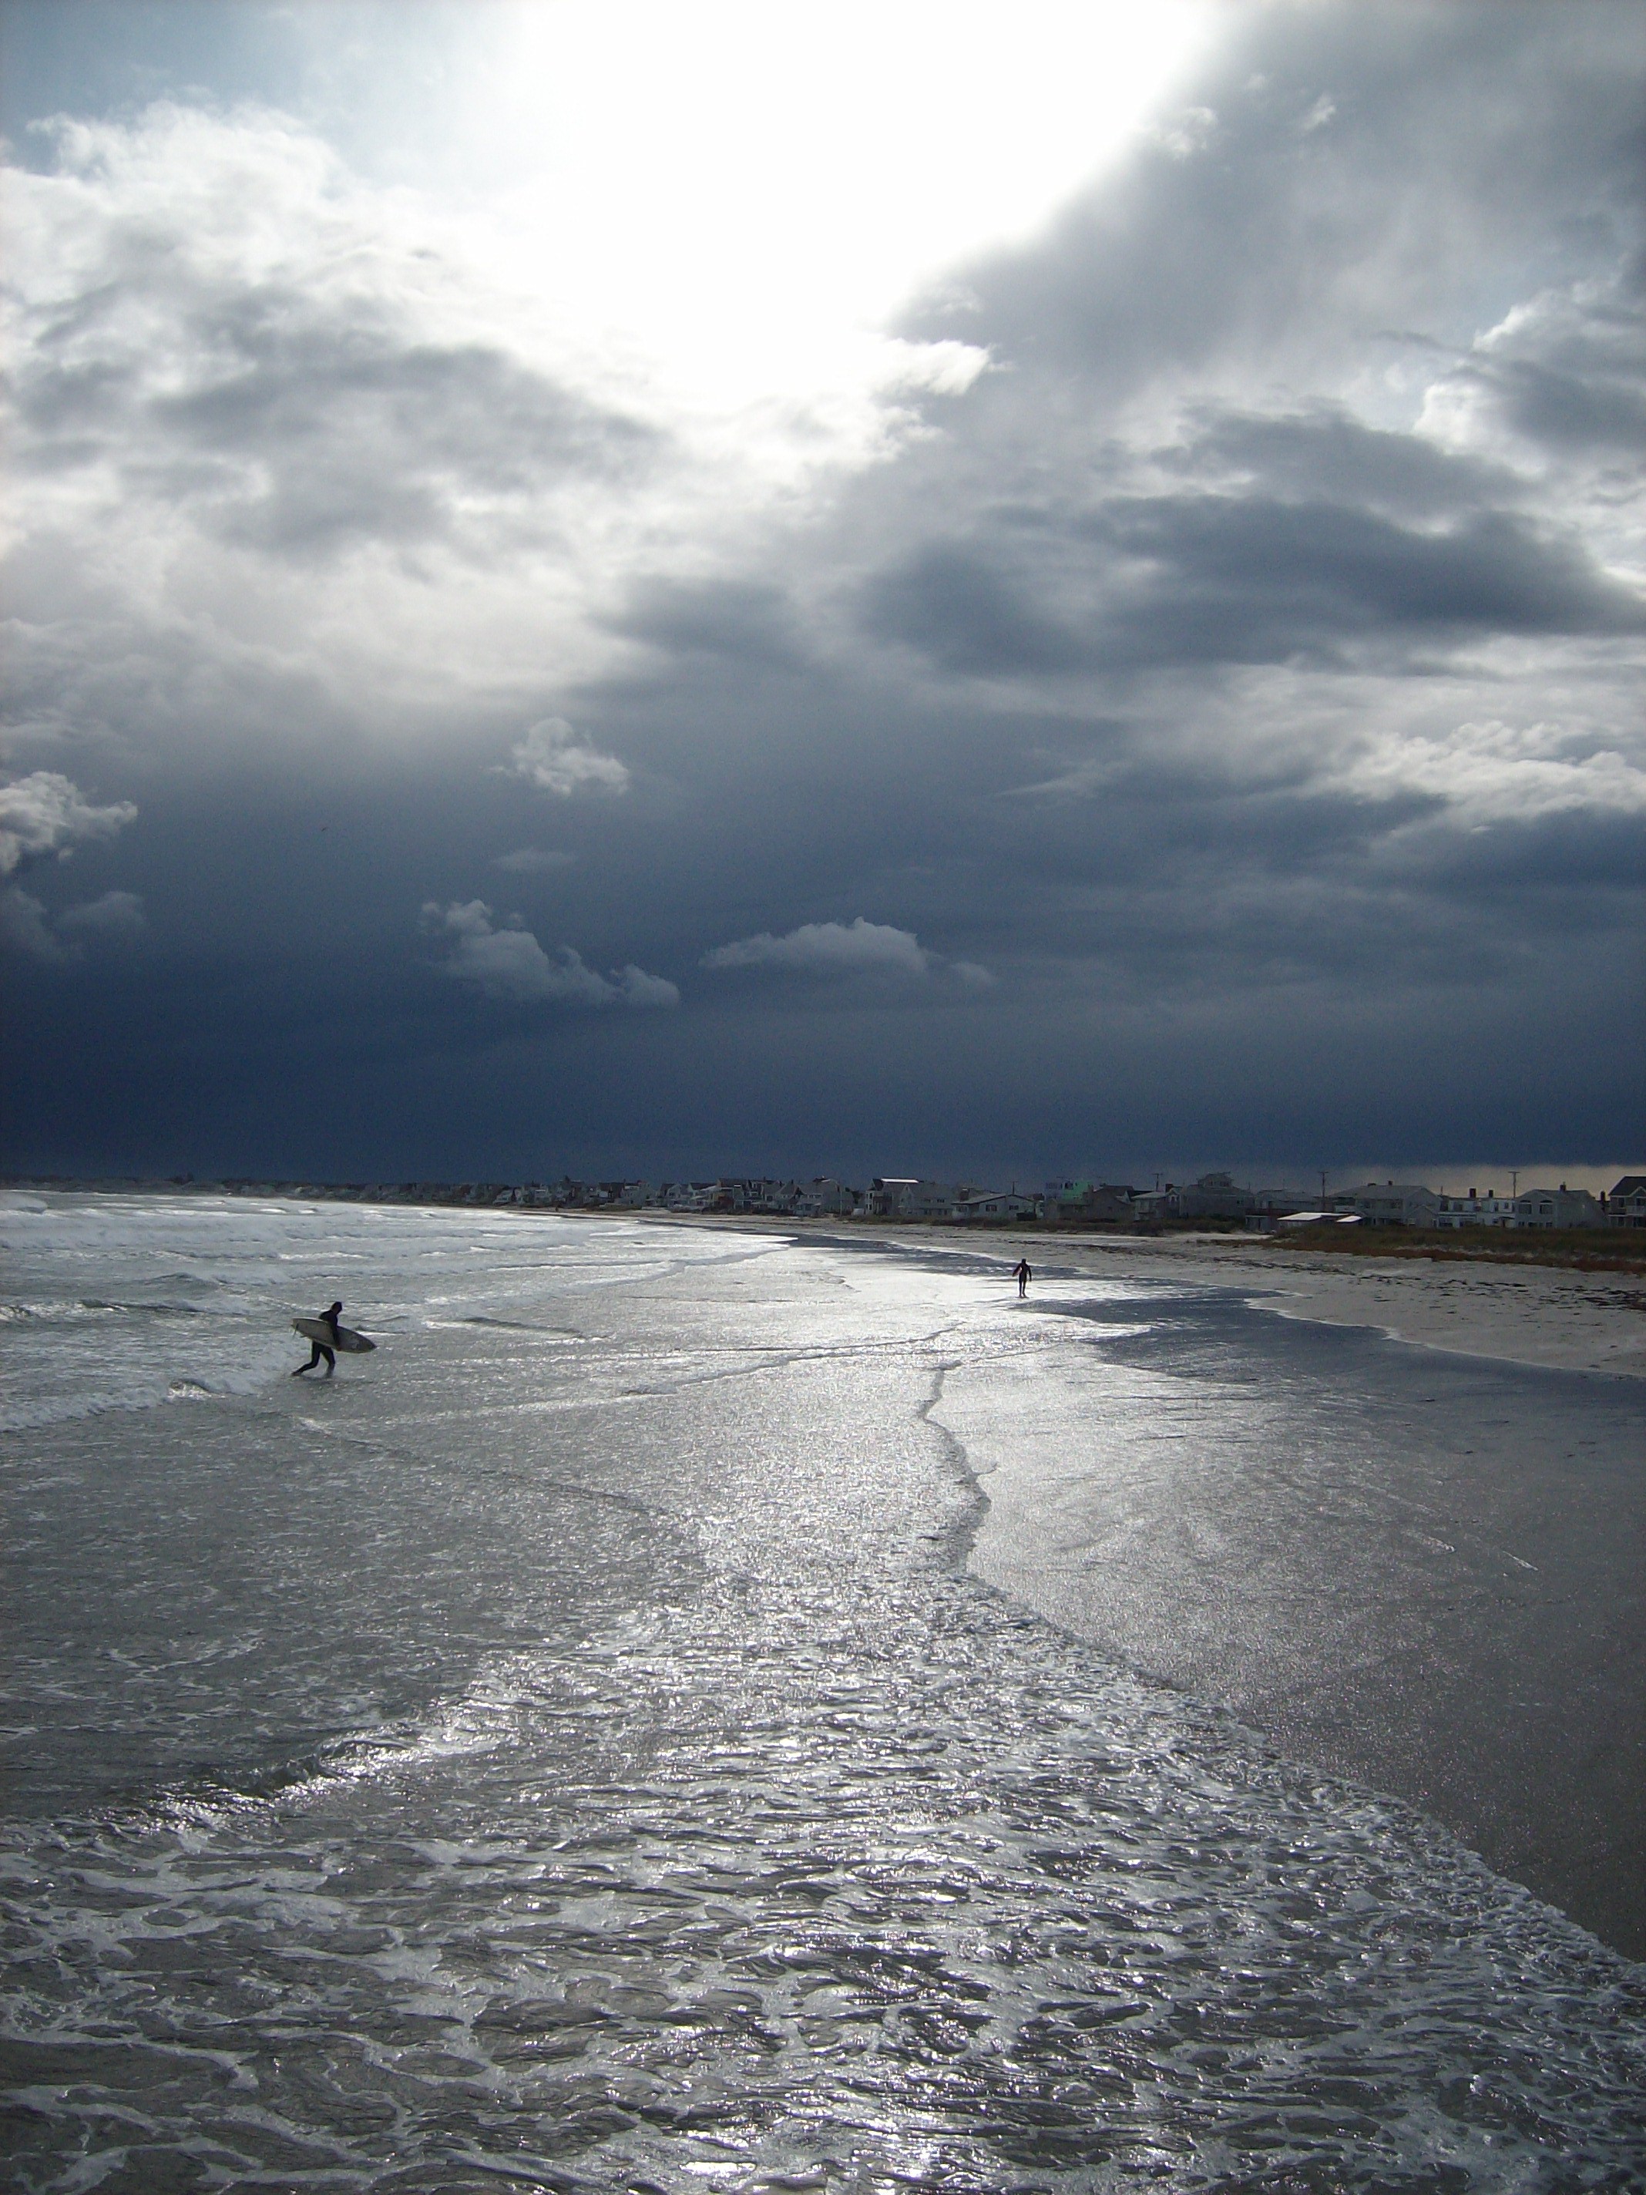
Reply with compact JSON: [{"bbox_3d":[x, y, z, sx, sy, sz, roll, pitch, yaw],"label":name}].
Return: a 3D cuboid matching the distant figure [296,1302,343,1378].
[{"bbox_3d":[-10.798,5.201,47.500,1.050,1.670,0.600,0,-2,-3],"label":"distant figure"}]

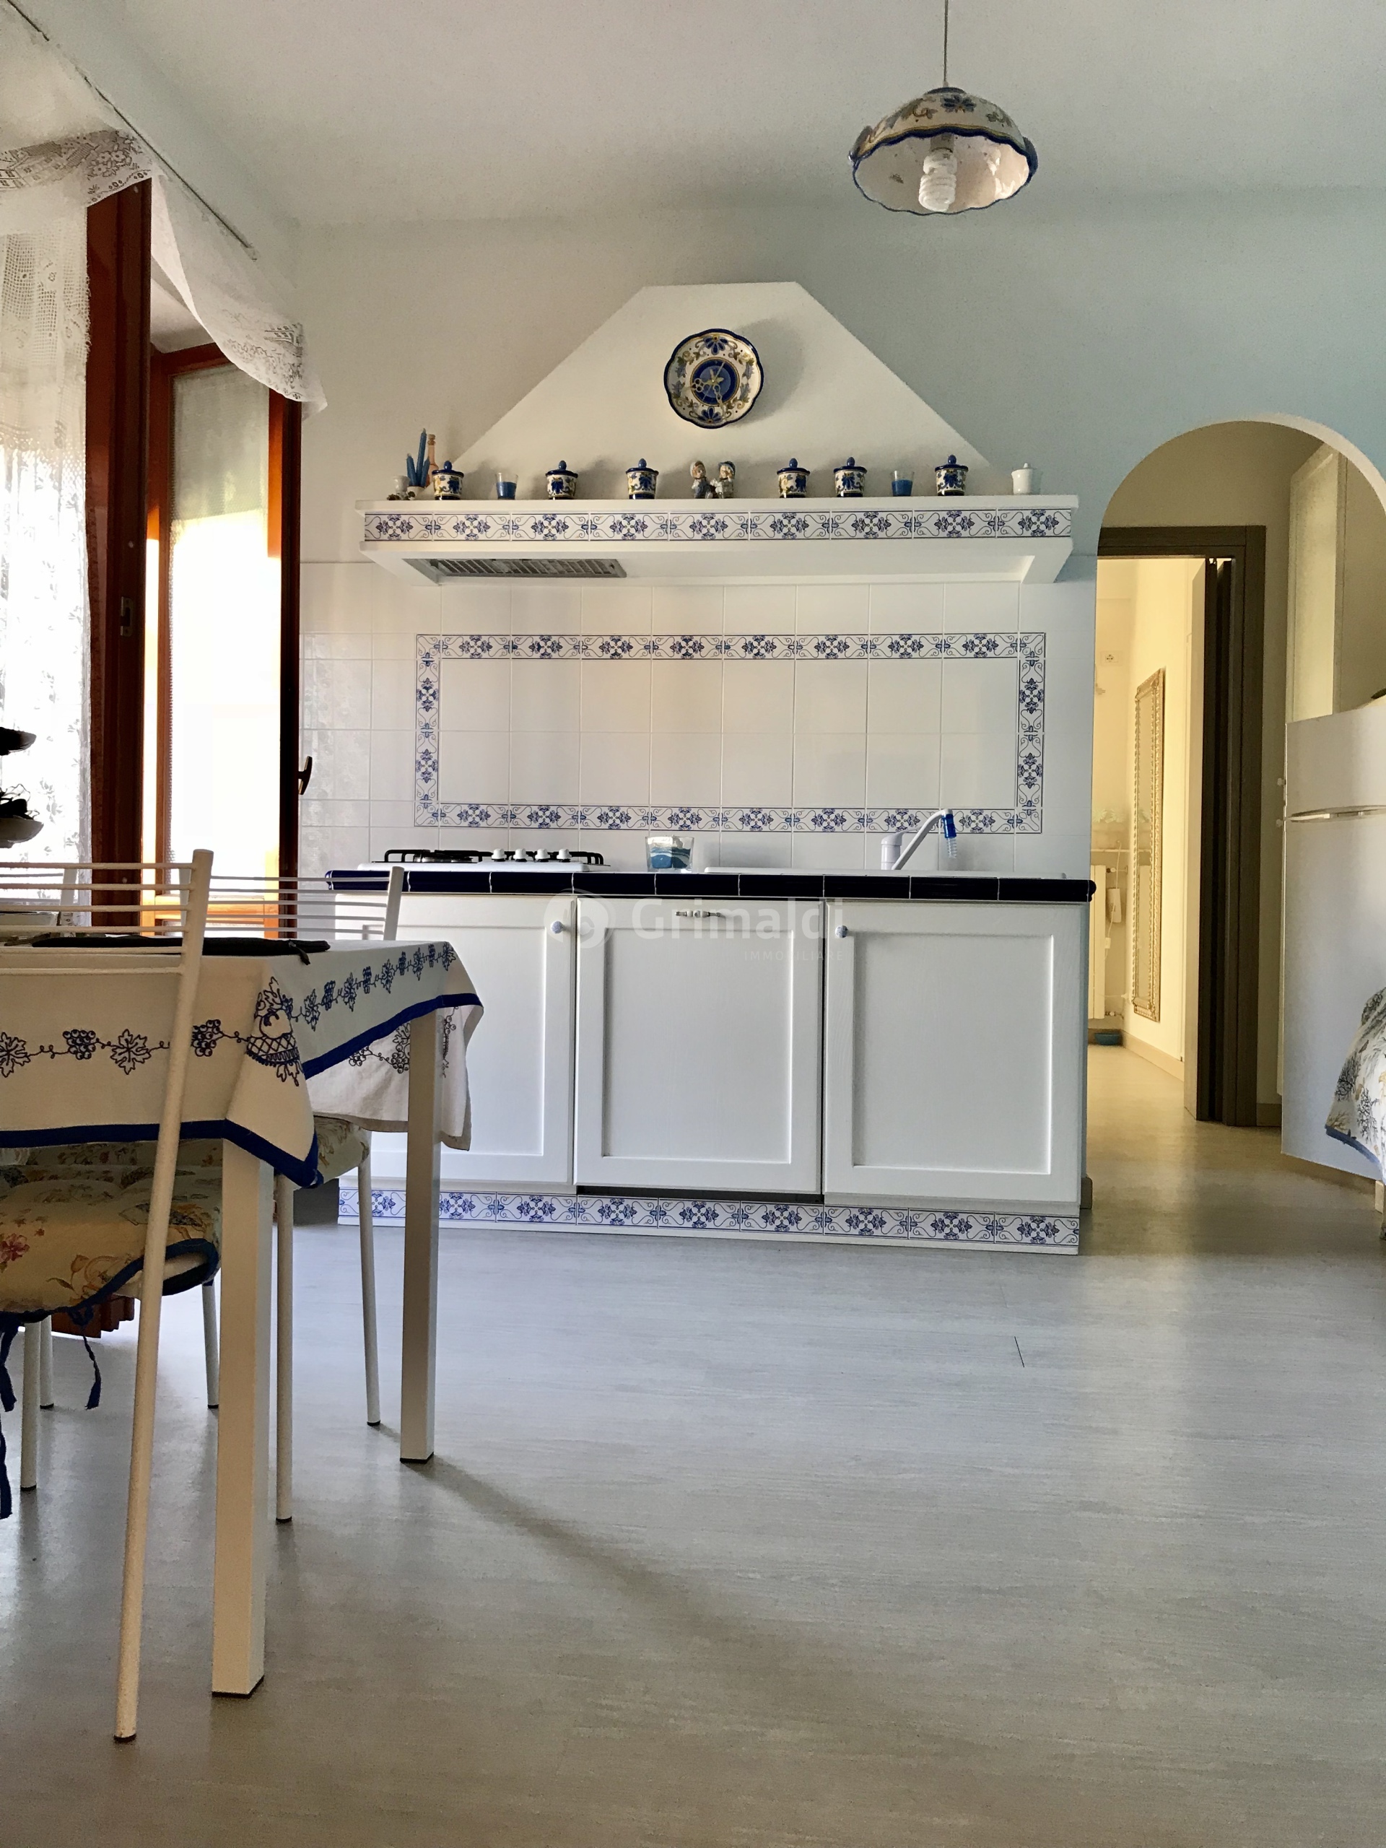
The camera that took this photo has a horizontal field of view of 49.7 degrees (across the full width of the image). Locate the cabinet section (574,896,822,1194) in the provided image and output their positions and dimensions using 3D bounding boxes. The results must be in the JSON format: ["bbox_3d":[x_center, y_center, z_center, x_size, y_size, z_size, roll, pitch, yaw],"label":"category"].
[{"bbox_3d":[0.046,0.278,3.876,0.601,0.710,0.577,1,2,6],"label":"cabinet section"}]

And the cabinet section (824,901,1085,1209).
[{"bbox_3d":[0.646,0.296,3.809,0.605,0.723,0.577,1,2,6],"label":"cabinet section"}]

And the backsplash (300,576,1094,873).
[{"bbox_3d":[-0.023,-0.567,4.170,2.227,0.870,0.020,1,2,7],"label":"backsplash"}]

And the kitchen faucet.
[{"bbox_3d":[0.601,-0.208,3.931,0.243,0.179,0.056,3,3,45],"label":"kitchen faucet"}]

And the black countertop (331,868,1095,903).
[{"bbox_3d":[0.055,-0.104,3.848,1.839,0.053,0.636,1,2,6],"label":"black countertop"}]

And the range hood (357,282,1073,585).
[{"bbox_3d":[0.066,-1.304,3.919,1.801,0.744,0.440,1,2,7],"label":"range hood"}]

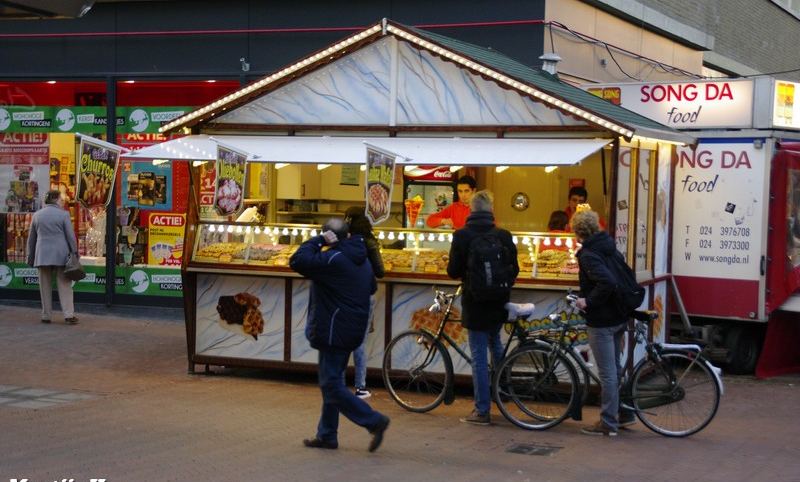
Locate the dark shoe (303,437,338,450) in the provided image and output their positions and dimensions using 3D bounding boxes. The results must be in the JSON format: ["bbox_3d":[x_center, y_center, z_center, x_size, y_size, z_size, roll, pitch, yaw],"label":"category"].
[{"bbox_3d":[-0.600,1.522,10.061,0.290,0.110,0.110,3,3,21],"label":"dark shoe"}]

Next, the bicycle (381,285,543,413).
[{"bbox_3d":[0.726,0.974,11.460,1.830,1.090,0.580,2,3,12],"label":"bicycle"}]

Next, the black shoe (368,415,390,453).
[{"bbox_3d":[-0.150,1.451,9.966,0.120,0.290,0.110,32,13,17],"label":"black shoe"}]

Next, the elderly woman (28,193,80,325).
[{"bbox_3d":[-4.439,0.200,17.144,0.580,1.700,0.360,2,3,19],"label":"elderly woman"}]

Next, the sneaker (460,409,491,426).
[{"bbox_3d":[0.634,1.487,11.192,0.290,0.130,0.110,3,4,31],"label":"sneaker"}]

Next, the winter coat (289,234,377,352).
[{"bbox_3d":[-0.508,0.388,10.029,0.520,0.900,0.580,3,4,32],"label":"winter coat"}]

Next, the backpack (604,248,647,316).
[{"bbox_3d":[1.837,0.338,10.850,0.220,0.500,0.320,-21,-10,34],"label":"backpack"}]

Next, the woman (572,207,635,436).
[{"bbox_3d":[1.694,0.649,10.972,0.460,1.830,0.500,4,4,35],"label":"woman"}]

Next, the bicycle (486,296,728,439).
[{"bbox_3d":[1.732,1.015,10.888,1.860,1.110,0.580,2,3,9],"label":"bicycle"}]

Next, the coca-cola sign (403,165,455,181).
[{"bbox_3d":[0.325,-0.763,14.942,0.630,0.200,0.060,3,3,21],"label":"coca-cola sign"}]

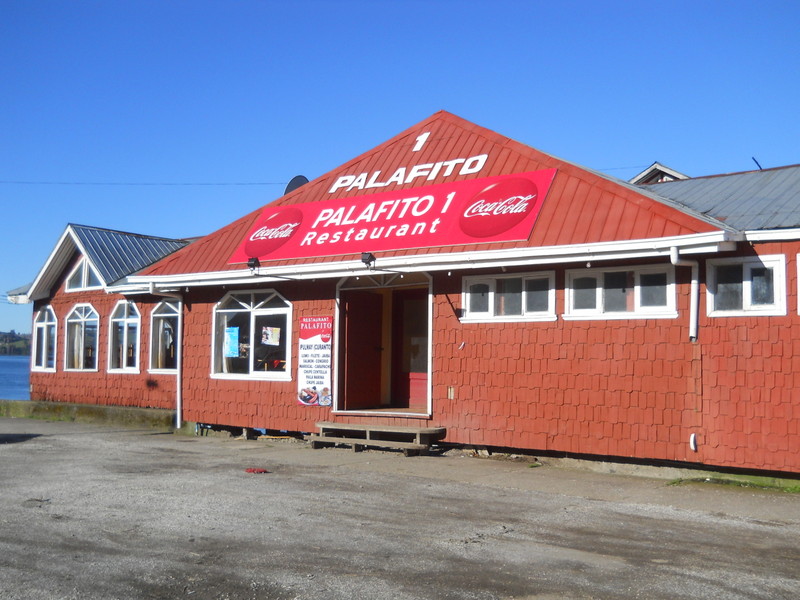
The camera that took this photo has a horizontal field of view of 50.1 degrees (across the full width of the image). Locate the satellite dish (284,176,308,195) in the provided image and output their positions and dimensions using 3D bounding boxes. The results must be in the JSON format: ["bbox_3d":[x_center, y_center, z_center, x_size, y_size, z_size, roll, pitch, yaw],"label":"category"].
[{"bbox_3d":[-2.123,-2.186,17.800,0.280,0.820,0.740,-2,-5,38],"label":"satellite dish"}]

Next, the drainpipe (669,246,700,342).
[{"bbox_3d":[3.632,-0.068,10.900,0.133,1.168,0.779,-2,-5,36],"label":"drainpipe"}]

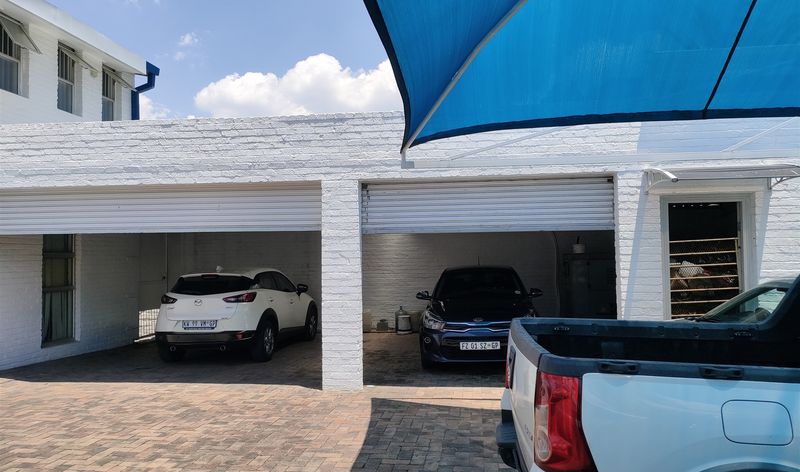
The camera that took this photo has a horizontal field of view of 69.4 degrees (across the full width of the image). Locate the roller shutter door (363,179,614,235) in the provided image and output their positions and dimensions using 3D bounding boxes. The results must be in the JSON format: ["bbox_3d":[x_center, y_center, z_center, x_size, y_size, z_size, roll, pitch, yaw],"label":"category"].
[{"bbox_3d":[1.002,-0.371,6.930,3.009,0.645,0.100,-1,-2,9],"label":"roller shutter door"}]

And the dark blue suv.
[{"bbox_3d":[1.291,1.206,9.485,1.760,1.450,4.065,-1,-2,8],"label":"dark blue suv"}]

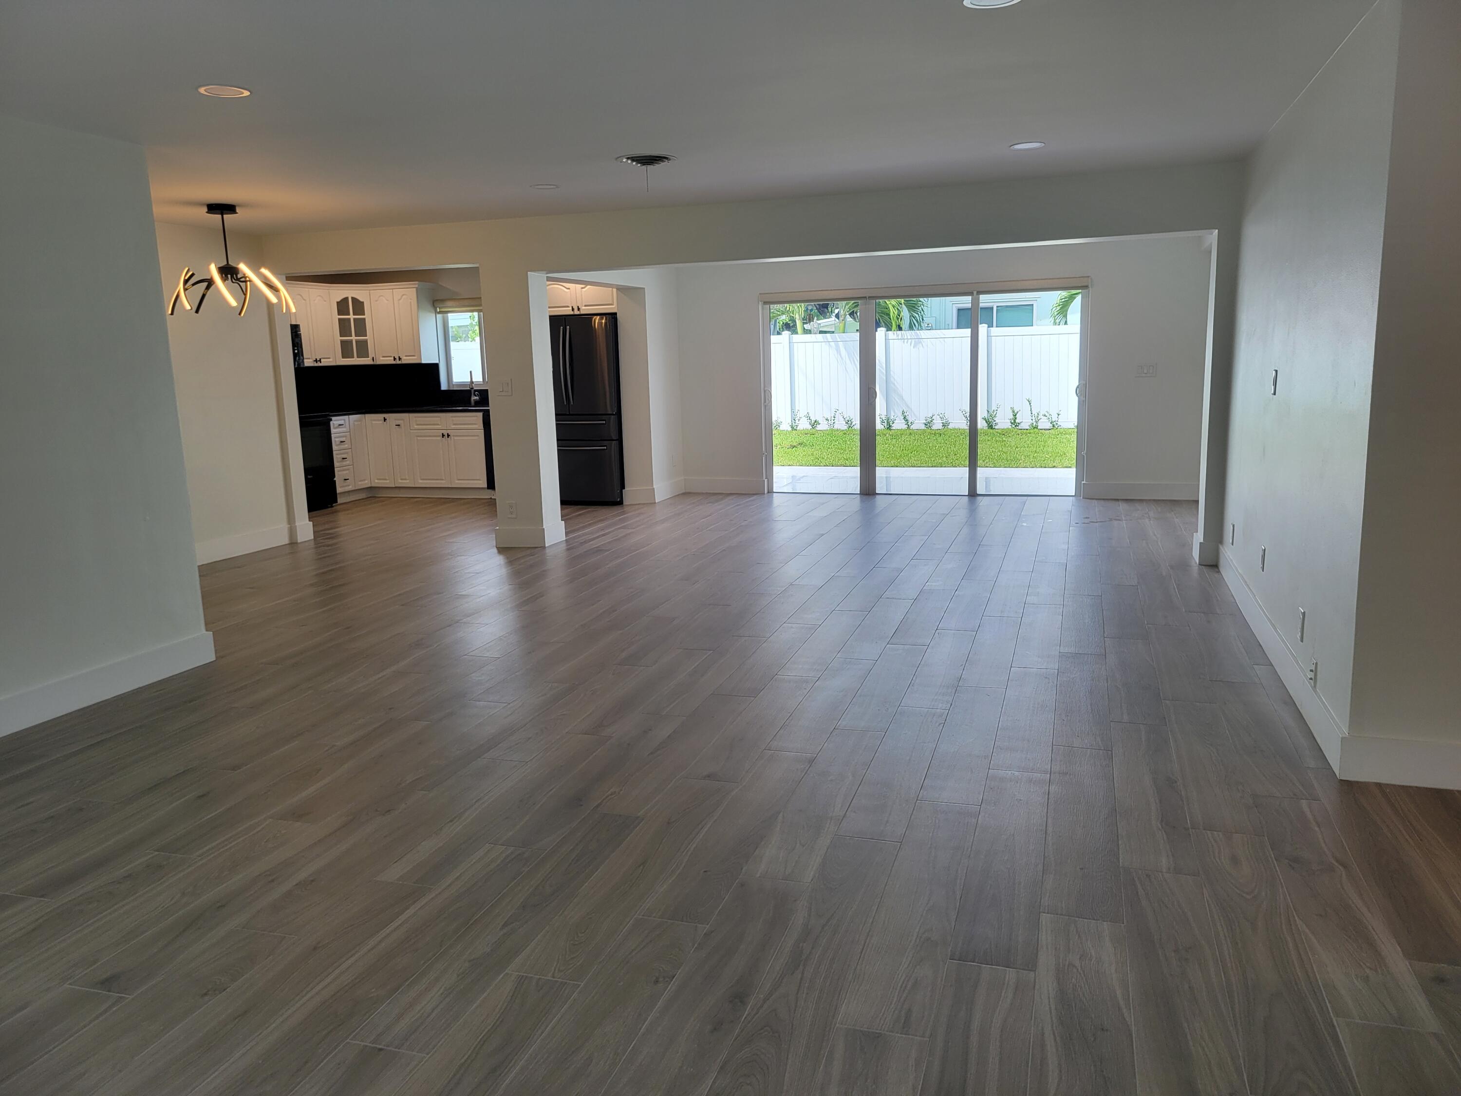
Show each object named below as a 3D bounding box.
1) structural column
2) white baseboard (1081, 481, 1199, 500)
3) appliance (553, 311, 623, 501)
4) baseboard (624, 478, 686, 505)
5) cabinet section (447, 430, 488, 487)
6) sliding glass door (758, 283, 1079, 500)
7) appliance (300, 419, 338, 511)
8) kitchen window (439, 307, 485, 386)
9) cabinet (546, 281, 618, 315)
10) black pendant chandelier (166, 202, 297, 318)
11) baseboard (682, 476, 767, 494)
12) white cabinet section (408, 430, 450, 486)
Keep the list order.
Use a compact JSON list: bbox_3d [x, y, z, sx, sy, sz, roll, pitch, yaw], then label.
[{"bbox_3d":[-1.577,-1.053,8.352,0.412,2.074,0.361,2,11,18],"label":"structural column"},{"bbox_3d":[3.782,-0.521,9.917,1.113,0.155,0.020,2,11,18],"label":"white baseboard"},{"bbox_3d":[-1.392,-1.370,10.862,0.910,1.792,0.867,2,11,18],"label":"appliance"},{"bbox_3d":[-0.754,-0.577,10.971,0.340,0.155,0.795,2,11,18],"label":"baseboard"},{"bbox_3d":[-2.611,-0.948,11.460,0.418,0.588,0.500,1,11,18],"label":"cabinet section"},{"bbox_3d":[1.797,-1.459,10.440,3.006,1.929,0.123,2,11,18],"label":"sliding glass door"},{"bbox_3d":[-4.387,-0.810,10.718,0.679,0.918,0.760,2,11,18],"label":"appliance"},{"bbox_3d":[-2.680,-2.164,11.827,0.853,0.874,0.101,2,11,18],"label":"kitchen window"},{"bbox_3d":[-1.380,-2.447,10.784,0.910,0.311,0.679,2,11,18],"label":"cabinet"},{"bbox_3d":[-3.244,-1.852,7.077,0.744,0.686,0.744,2,11,18],"label":"black pendant chandelier"},{"bbox_3d":[-0.053,-0.629,11.146,0.903,0.155,0.020,2,11,18],"label":"baseboard"},{"bbox_3d":[-3.013,-0.958,11.588,0.425,0.588,0.500,1,11,18],"label":"white cabinet section"}]

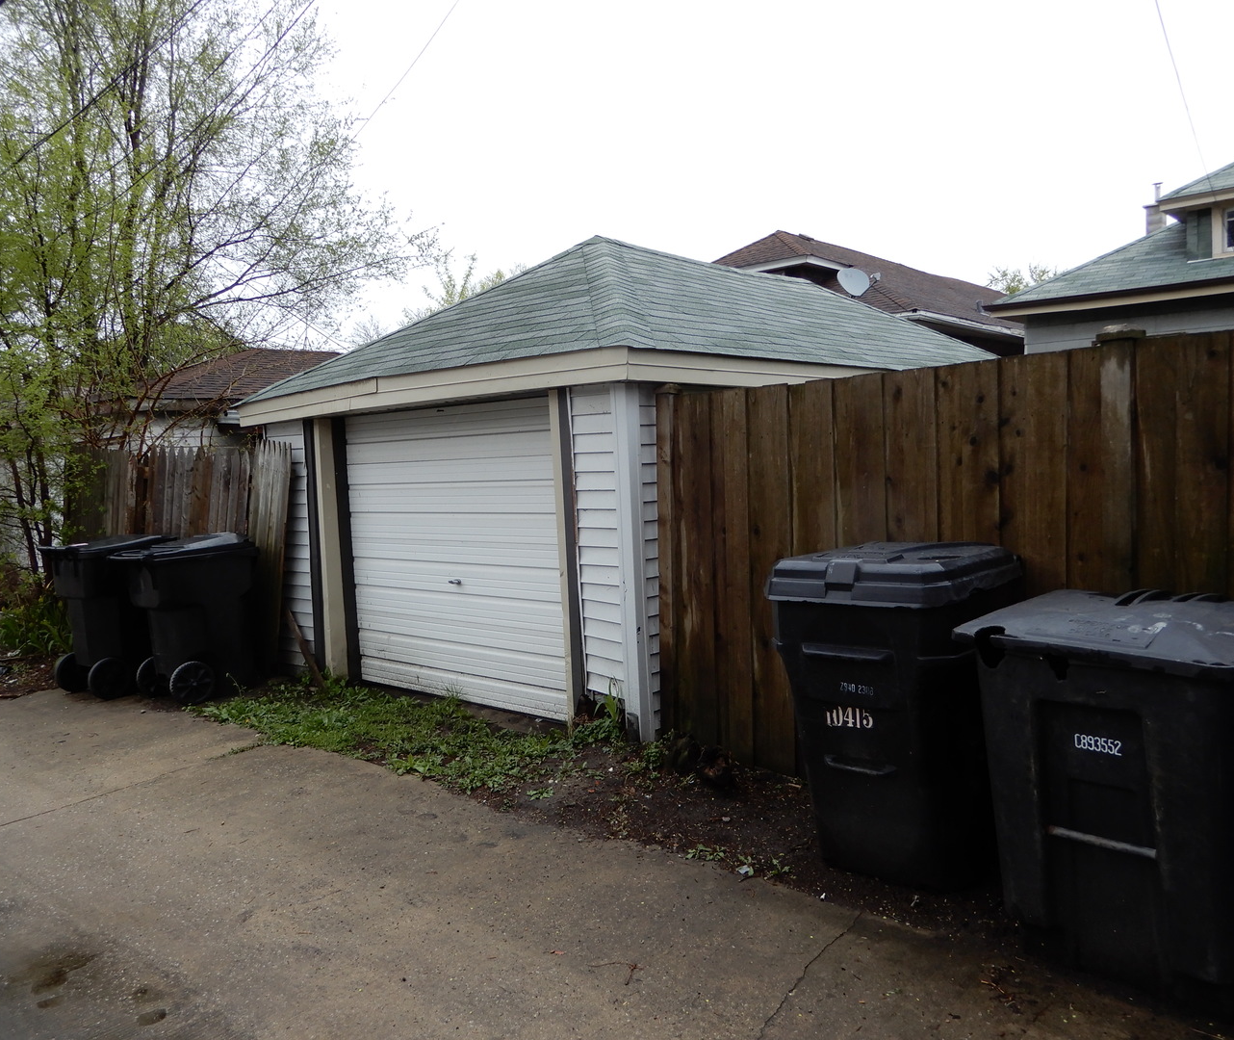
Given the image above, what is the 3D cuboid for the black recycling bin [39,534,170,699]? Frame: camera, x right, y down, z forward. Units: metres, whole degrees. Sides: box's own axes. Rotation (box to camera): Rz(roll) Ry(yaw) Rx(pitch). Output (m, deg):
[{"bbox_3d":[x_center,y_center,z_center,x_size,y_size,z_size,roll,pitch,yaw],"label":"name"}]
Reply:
[{"bbox_3d":[-3.674,0.700,7.125,0.682,1.100,0.760,0,5,34],"label":"black recycling bin"}]

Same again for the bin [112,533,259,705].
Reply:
[{"bbox_3d":[-3.014,0.704,6.809,0.682,1.073,0.775,0,5,35],"label":"bin"}]

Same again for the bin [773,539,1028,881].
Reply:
[{"bbox_3d":[1.067,0.689,3.589,0.666,1.144,0.798,1,5,41],"label":"bin"}]

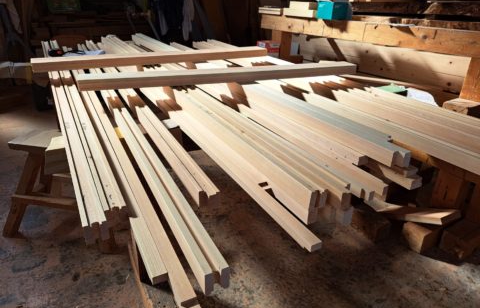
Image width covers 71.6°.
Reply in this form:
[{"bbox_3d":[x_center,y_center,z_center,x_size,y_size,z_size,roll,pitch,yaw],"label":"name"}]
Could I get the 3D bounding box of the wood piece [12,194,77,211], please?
[{"bbox_3d":[-0.811,0.227,1.498,0.425,0.036,0.042,5,25,8],"label":"wood piece"}]

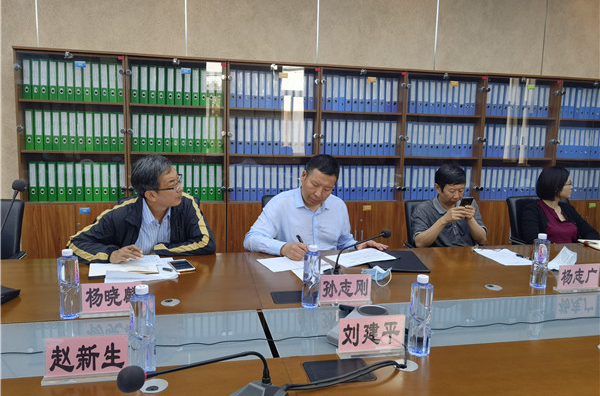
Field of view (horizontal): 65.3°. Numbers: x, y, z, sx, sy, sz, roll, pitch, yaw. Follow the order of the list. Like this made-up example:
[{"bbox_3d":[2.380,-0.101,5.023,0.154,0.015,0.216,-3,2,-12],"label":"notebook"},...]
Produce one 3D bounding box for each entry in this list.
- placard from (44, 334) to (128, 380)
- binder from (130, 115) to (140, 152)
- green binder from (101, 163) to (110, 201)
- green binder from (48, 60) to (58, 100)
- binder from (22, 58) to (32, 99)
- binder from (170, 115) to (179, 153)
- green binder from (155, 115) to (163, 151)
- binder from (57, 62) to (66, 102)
[{"bbox_3d":[-0.545,0.407,1.198,0.205,0.111,0.045,0,7,-12],"label":"placard"},{"bbox_3d":[-1.397,-0.560,4.039,0.059,0.317,0.280,0,7,-11],"label":"binder"},{"bbox_3d":[-1.637,-0.148,4.006,0.064,0.318,0.285,0,7,-12],"label":"green binder"},{"bbox_3d":[-1.980,-0.945,3.835,0.060,0.315,0.280,0,7,-12],"label":"green binder"},{"bbox_3d":[-2.187,-0.953,3.834,0.059,0.317,0.280,0,7,-11],"label":"binder"},{"bbox_3d":[-1.076,-0.554,4.072,0.056,0.315,0.285,0,7,-12],"label":"binder"},{"bbox_3d":[-1.202,-0.552,4.046,0.064,0.318,0.285,0,7,-12],"label":"green binder"},{"bbox_3d":[-1.936,-0.954,3.884,0.059,0.317,0.280,0,7,-11],"label":"binder"}]

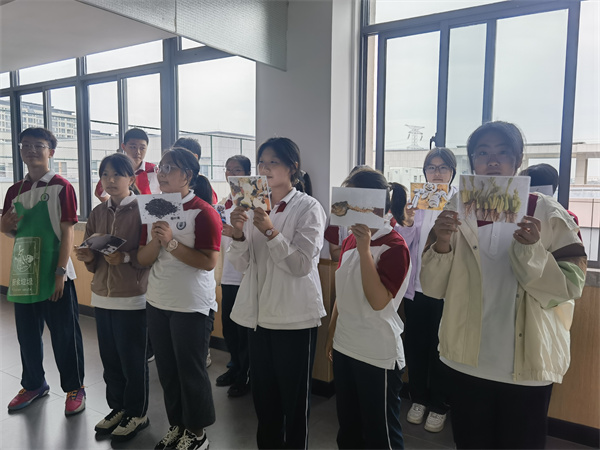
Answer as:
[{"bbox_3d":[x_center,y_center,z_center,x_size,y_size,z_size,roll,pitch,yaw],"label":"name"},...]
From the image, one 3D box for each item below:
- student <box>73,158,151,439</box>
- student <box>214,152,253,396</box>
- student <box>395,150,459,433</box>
[{"bbox_3d":[-1.049,0.392,2.589,0.460,1.597,0.400,3,6,28],"label":"student"},{"bbox_3d":[-0.443,0.330,3.170,0.450,1.624,0.380,3,6,28],"label":"student"},{"bbox_3d":[0.733,0.373,2.710,0.460,1.642,0.400,2,6,18],"label":"student"}]

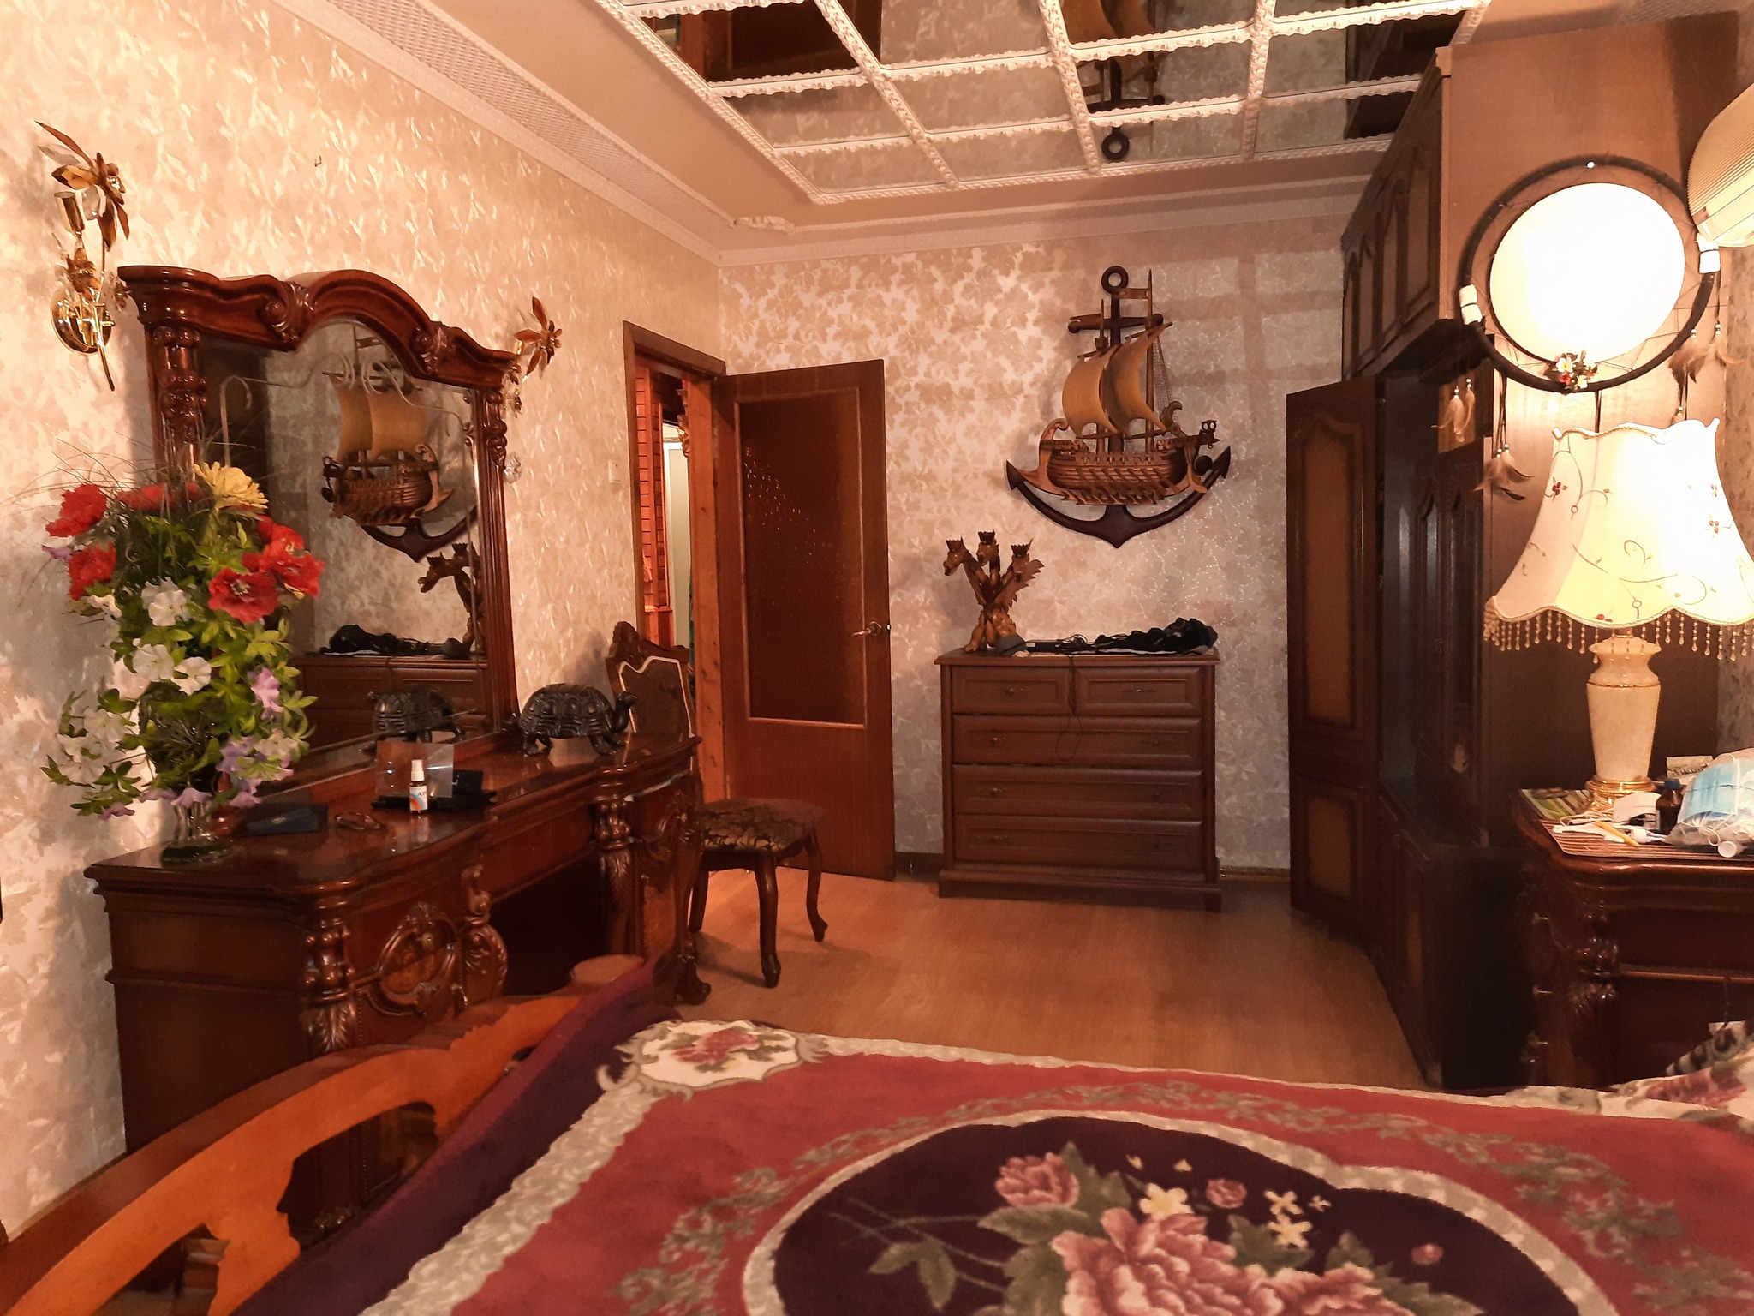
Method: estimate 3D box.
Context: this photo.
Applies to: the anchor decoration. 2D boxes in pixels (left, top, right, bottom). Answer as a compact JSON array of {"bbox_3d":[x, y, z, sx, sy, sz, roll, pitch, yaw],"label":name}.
[{"bbox_3d":[0.879,-0.931,4.485,0.835,1.040,0.270,0,5,14],"label":"anchor decoration"}]

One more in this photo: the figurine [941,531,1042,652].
[{"bbox_3d":[0.428,-0.232,4.519,0.360,0.467,0.260,1,5,22],"label":"figurine"}]

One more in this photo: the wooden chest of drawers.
[{"bbox_3d":[0.760,0.433,4.544,1.001,0.878,0.441,0,5,14],"label":"wooden chest of drawers"}]

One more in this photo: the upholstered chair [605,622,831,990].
[{"bbox_3d":[-0.507,0.420,3.844,0.595,1.075,0.490,0,5,17],"label":"upholstered chair"}]

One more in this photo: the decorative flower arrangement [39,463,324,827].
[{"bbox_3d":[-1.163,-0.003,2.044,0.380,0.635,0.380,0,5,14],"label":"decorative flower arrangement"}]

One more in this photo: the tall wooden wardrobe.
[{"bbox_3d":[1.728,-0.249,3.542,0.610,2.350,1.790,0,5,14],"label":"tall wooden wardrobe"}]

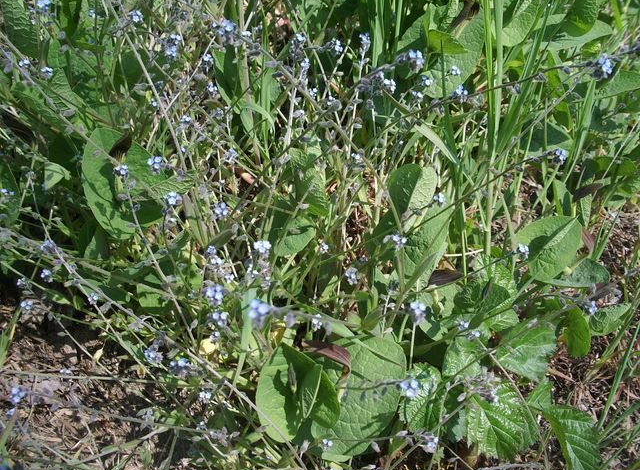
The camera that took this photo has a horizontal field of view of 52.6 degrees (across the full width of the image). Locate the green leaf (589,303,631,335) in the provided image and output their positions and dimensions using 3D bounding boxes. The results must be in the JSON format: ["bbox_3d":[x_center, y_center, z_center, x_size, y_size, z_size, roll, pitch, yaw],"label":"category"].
[{"bbox_3d":[0.242,0.070,0.540,0.042,0.007,0.022,-20,56,-15],"label":"green leaf"}]

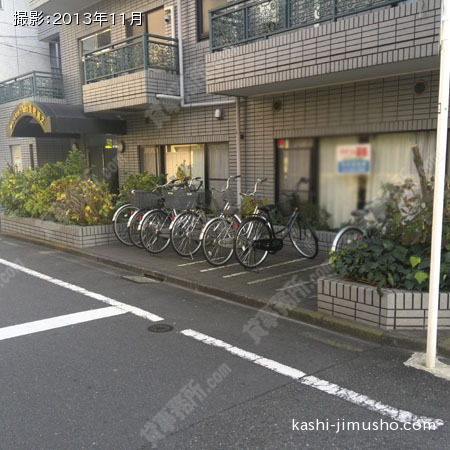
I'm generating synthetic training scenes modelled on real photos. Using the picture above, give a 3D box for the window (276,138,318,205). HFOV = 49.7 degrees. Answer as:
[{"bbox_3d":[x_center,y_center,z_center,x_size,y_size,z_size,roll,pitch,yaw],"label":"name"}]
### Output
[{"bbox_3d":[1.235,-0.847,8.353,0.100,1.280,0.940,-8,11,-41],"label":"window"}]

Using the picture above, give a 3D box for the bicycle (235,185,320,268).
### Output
[{"bbox_3d":[0.751,-0.016,6.805,1.680,1.080,0.560,-7,10,-38],"label":"bicycle"}]

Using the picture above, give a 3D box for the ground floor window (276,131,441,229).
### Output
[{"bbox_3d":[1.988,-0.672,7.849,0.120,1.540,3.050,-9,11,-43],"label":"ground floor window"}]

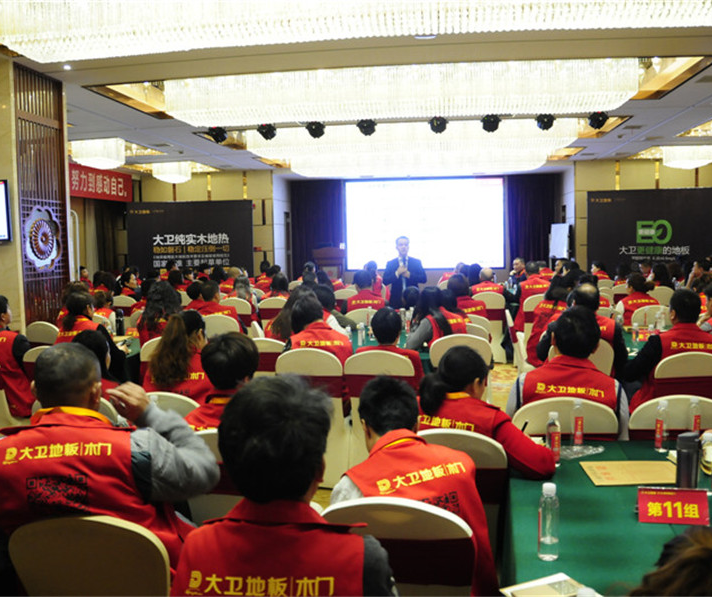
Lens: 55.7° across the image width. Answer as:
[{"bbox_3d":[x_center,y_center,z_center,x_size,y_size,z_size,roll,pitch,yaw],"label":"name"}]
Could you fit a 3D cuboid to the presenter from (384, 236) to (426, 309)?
[{"bbox_3d":[0.592,0.115,8.058,0.540,1.740,0.360,-1,4,3],"label":"presenter"}]

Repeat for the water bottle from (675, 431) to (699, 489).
[{"bbox_3d":[1.125,0.567,2.286,0.078,0.230,0.078,0,5,8],"label":"water bottle"}]

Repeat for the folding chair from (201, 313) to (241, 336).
[{"bbox_3d":[-1.313,0.605,7.003,0.460,0.940,0.550,0,5,12],"label":"folding chair"}]

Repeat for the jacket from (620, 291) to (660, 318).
[{"bbox_3d":[3.003,0.220,7.120,0.450,0.600,0.280,-1,4,-3],"label":"jacket"}]

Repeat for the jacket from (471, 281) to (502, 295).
[{"bbox_3d":[1.729,0.062,8.920,0.460,0.600,0.280,-1,4,-2],"label":"jacket"}]

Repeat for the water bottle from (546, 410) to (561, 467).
[{"bbox_3d":[0.797,0.564,2.716,0.058,0.222,0.058,0,5,8],"label":"water bottle"}]

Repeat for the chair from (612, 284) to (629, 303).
[{"bbox_3d":[4.286,0.215,10.758,0.455,0.930,0.560,0,5,12],"label":"chair"}]

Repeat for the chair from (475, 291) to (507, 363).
[{"bbox_3d":[1.773,0.368,9.101,0.460,0.950,0.550,0,5,8],"label":"chair"}]

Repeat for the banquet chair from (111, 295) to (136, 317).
[{"bbox_3d":[-3.397,0.455,10.162,0.450,0.930,0.540,-1,4,6],"label":"banquet chair"}]

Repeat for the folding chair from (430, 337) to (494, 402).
[{"bbox_3d":[0.801,0.718,5.292,0.460,0.950,0.550,0,5,4],"label":"folding chair"}]

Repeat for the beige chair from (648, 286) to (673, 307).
[{"bbox_3d":[4.259,0.287,9.624,0.460,0.950,0.550,0,5,8],"label":"beige chair"}]

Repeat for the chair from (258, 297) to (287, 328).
[{"bbox_3d":[-1.060,0.428,9.475,0.455,0.930,0.560,0,5,10],"label":"chair"}]

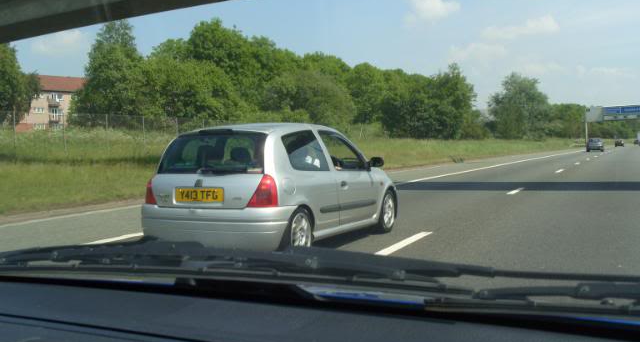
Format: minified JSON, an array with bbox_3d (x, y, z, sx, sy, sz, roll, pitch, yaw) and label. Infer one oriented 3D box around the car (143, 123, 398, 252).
[{"bbox_3d":[-0.330,0.140,7.500,1.660,1.420,3.780,0,2,25],"label":"car"}]

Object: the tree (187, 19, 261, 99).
[{"bbox_3d":[-8.649,-8.022,58.000,7.500,11.000,7.500,-1,2,26],"label":"tree"}]

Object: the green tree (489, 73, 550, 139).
[{"bbox_3d":[42.237,-13.655,137.000,13.000,14.000,13.000,-1,2,26],"label":"green tree"}]

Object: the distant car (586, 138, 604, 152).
[{"bbox_3d":[30.261,-2.875,71.000,1.750,1.470,4.200,-1,2,26],"label":"distant car"}]

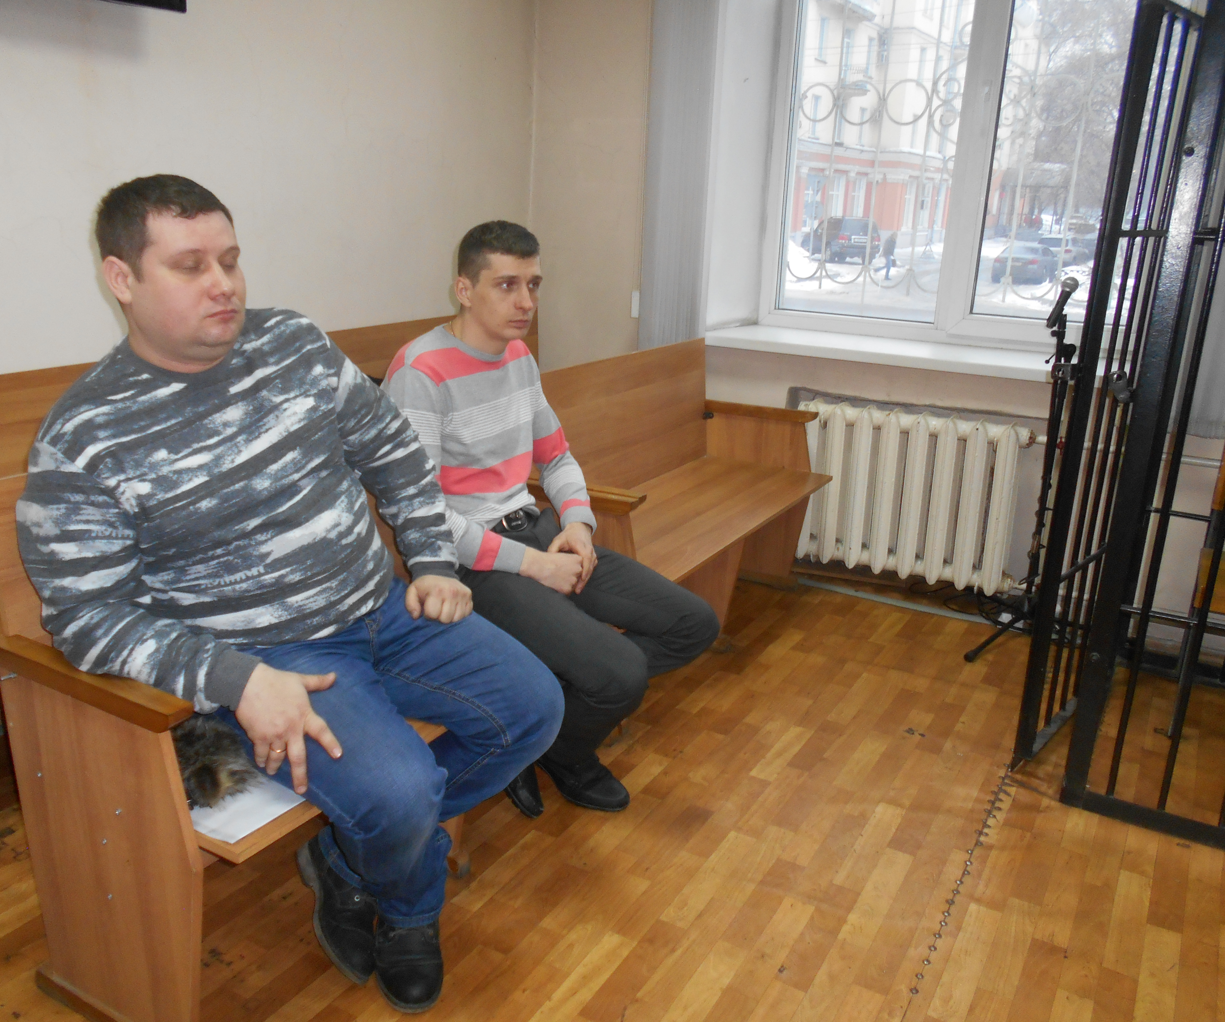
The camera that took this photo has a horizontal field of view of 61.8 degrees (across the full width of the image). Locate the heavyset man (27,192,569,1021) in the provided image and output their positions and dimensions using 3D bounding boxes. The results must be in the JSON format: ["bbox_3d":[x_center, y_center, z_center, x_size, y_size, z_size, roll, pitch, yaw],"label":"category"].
[{"bbox_3d":[-0.496,0.157,1.706,0.710,1.350,0.740,10,18,26],"label":"heavyset man"}]

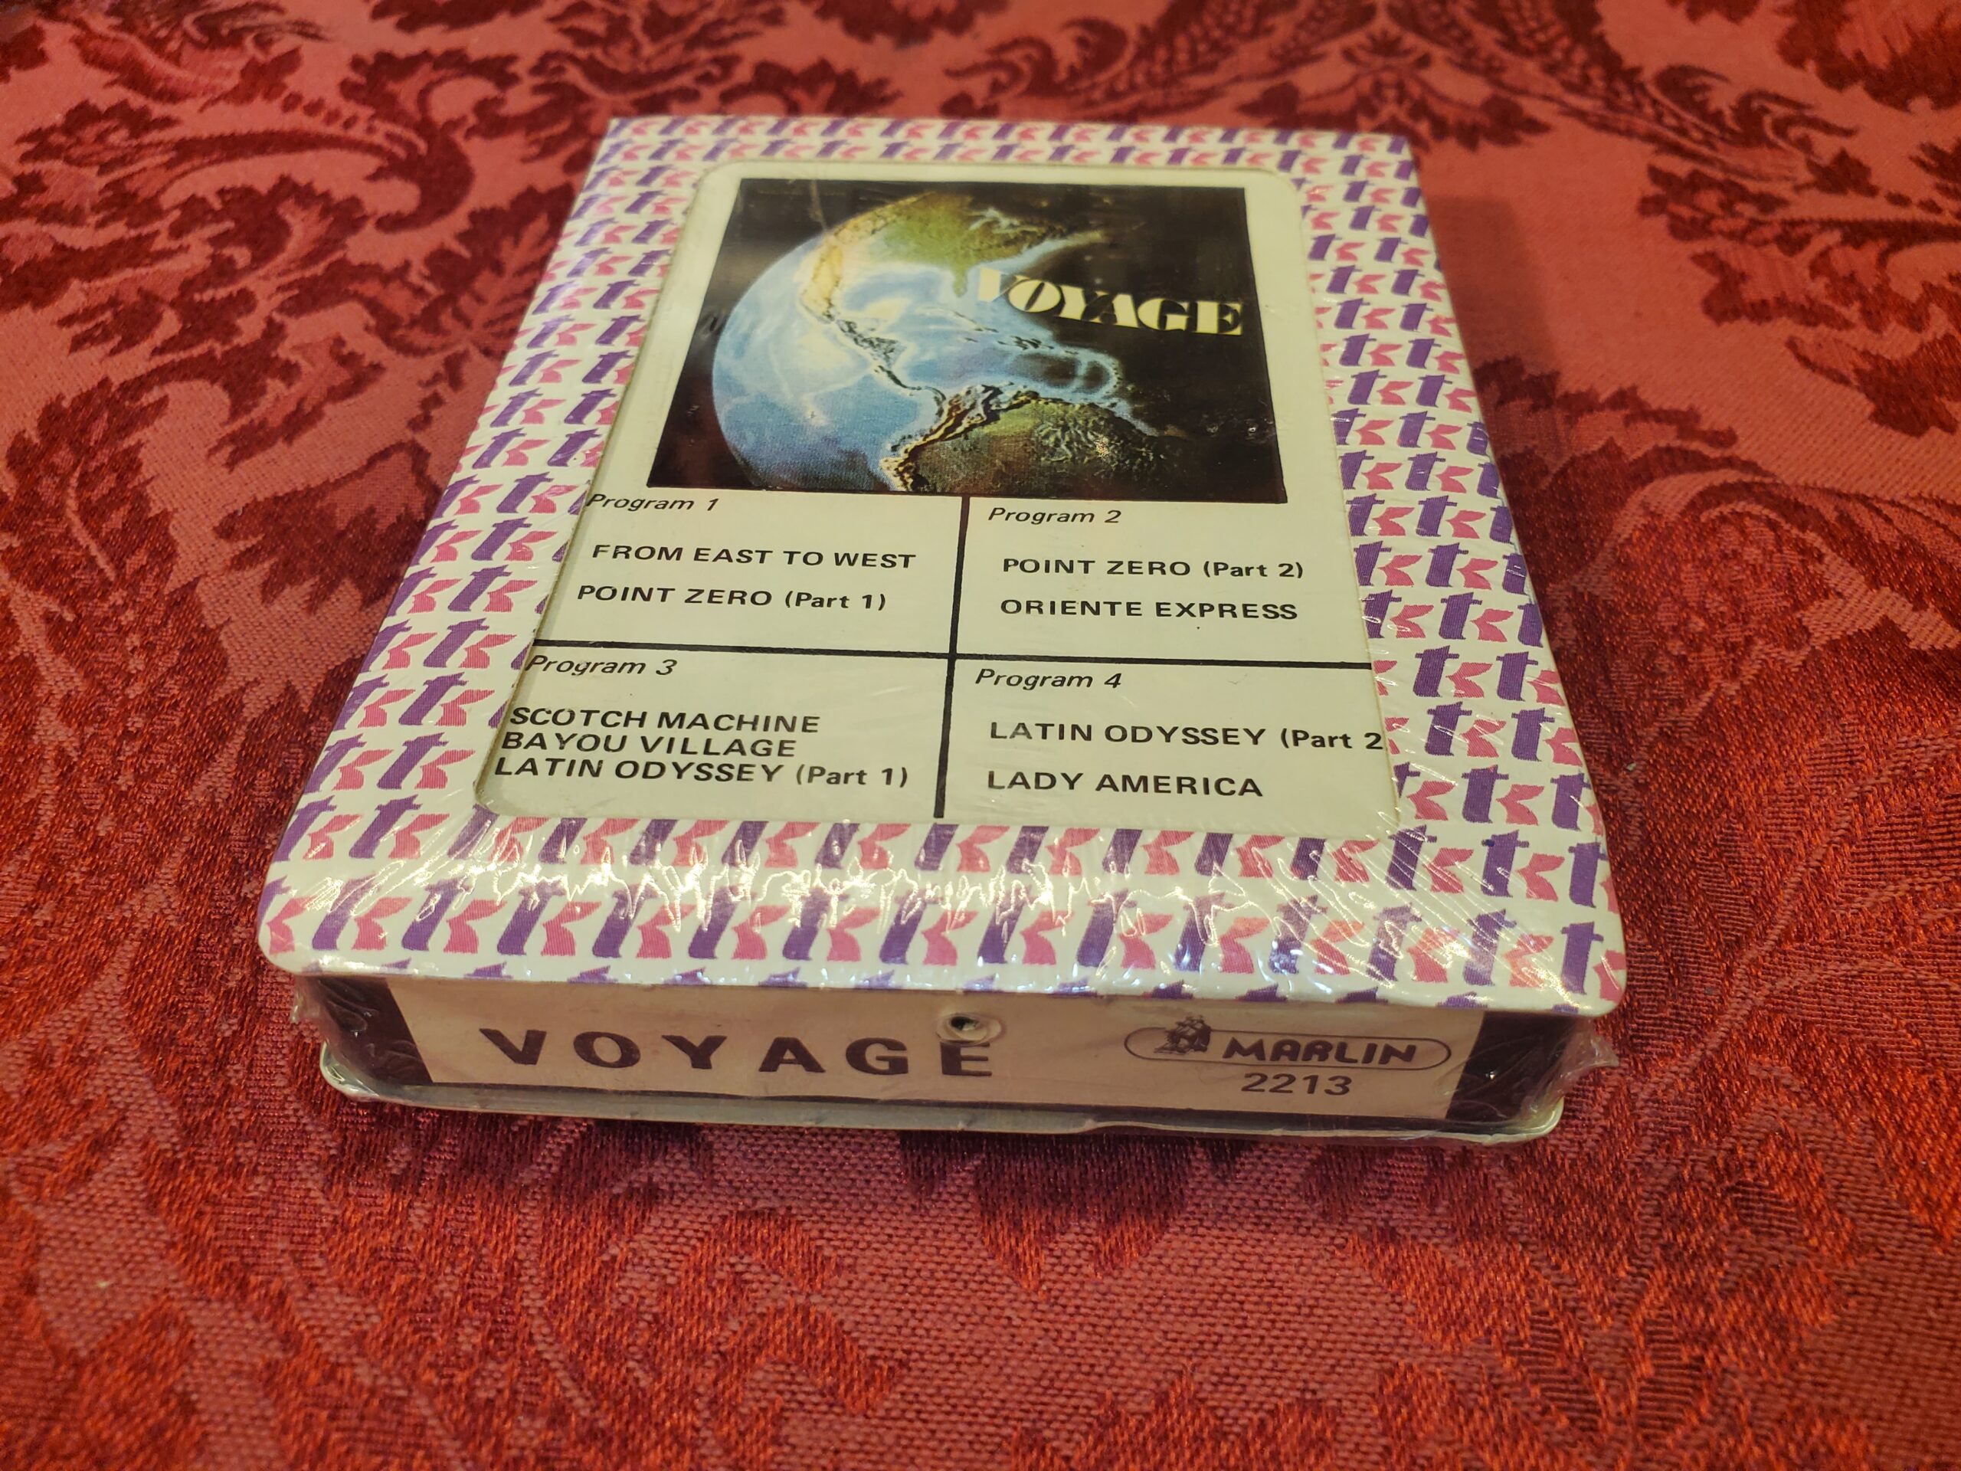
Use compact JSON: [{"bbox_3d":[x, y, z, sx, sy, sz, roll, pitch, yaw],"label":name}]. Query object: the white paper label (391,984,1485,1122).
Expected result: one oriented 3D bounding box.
[{"bbox_3d":[-0.004,0.025,0.117,0.084,0.018,0.002,2,49,3],"label":"white paper label"}]

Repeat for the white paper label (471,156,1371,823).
[{"bbox_3d":[-0.001,-0.033,0.153,0.075,0.002,0.108,2,49,3],"label":"white paper label"}]

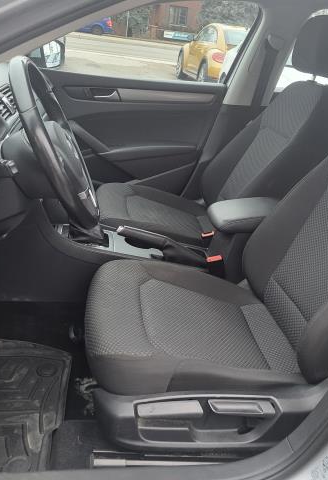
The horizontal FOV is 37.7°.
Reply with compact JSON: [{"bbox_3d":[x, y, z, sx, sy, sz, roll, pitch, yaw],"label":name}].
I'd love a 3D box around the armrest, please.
[{"bbox_3d":[0.288,-0.090,1.587,0.300,0.090,0.150,2,22,-9],"label":"armrest"}]

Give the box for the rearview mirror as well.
[{"bbox_3d":[-0.525,-0.846,2.179,0.130,0.145,0.210,8,22,4],"label":"rearview mirror"}]

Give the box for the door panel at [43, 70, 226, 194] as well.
[{"bbox_3d":[-0.186,-0.418,2.169,0.920,0.620,0.130,2,22,-9],"label":"door panel"}]

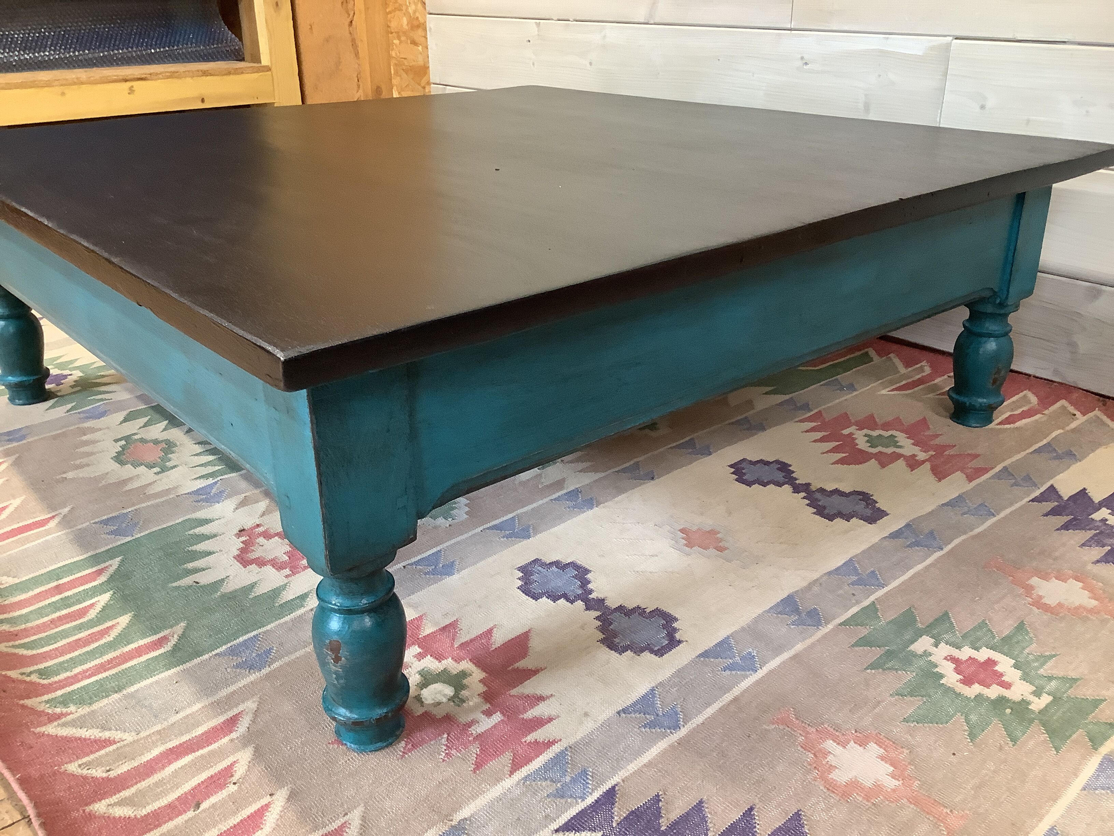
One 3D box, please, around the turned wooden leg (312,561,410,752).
[{"bbox_3d":[-0.188,0.219,0.959,0.088,0.203,0.088,0,24,0],"label":"turned wooden leg"}]

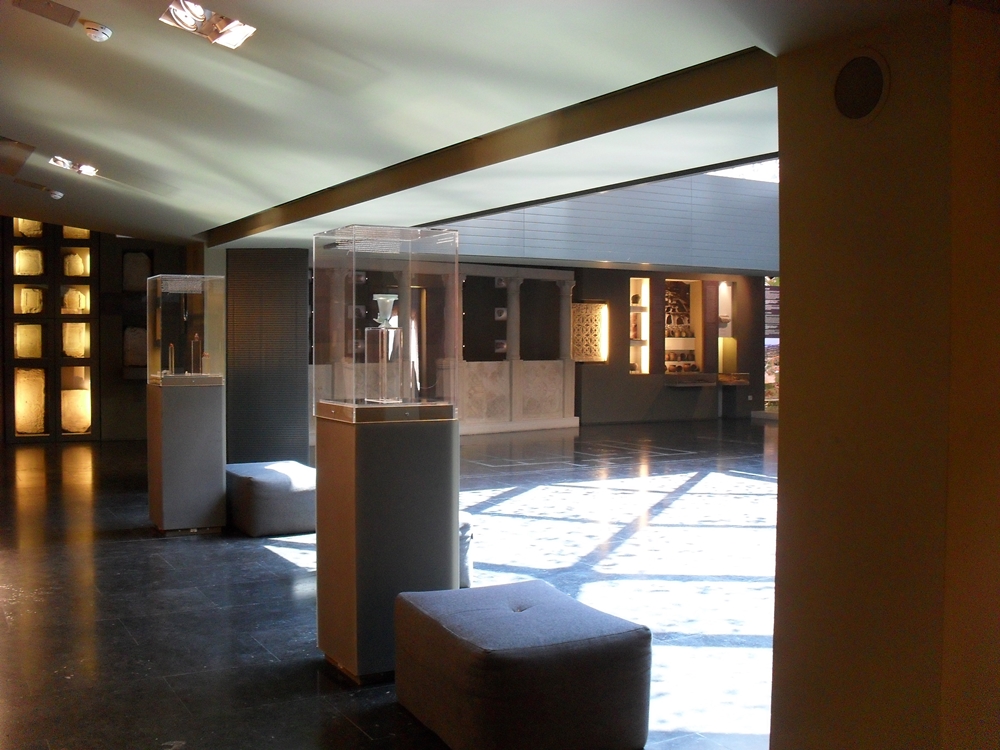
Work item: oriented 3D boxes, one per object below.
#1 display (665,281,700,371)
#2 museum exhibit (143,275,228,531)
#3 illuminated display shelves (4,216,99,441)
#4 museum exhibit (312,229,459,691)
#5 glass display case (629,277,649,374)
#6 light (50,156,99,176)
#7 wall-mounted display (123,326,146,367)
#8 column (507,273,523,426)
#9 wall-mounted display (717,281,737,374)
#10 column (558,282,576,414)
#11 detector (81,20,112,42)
[{"bbox_3d":[3.259,-0.881,18.529,0.922,1.736,0.312,-1,2,-33],"label":"display"},{"bbox_3d":[-2.338,0.222,7.556,0.470,1.886,0.470,-1,2,-30],"label":"museum exhibit"},{"bbox_3d":[-6.318,-0.663,14.352,1.239,3.197,0.398,0,2,-13],"label":"illuminated display shelves"},{"bbox_3d":[-0.501,0.331,4.415,0.470,1.886,0.470,-1,2,-30],"label":"museum exhibit"},{"bbox_3d":[2.389,-0.873,17.992,0.463,1.722,0.284,-1,2,-33],"label":"glass display case"},{"bbox_3d":[-3.152,-1.573,7.498,0.320,0.085,0.320,15,-6,-30],"label":"light"},{"bbox_3d":[-5.137,-0.397,14.328,0.360,0.564,0.128,0,2,-14],"label":"wall-mounted display"},{"bbox_3d":[0.230,-0.406,16.041,0.220,2.324,0.220,-1,2,-35],"label":"column"},{"bbox_3d":[4.168,-0.889,18.986,0.521,1.752,0.284,-1,2,-33],"label":"wall-mounted display"},{"bbox_3d":[1.120,-0.439,16.779,0.220,2.319,0.220,-1,2,-35],"label":"column"},{"bbox_3d":[-1.762,-1.496,4.422,0.125,0.051,0.125,15,-6,-30],"label":"detector"}]

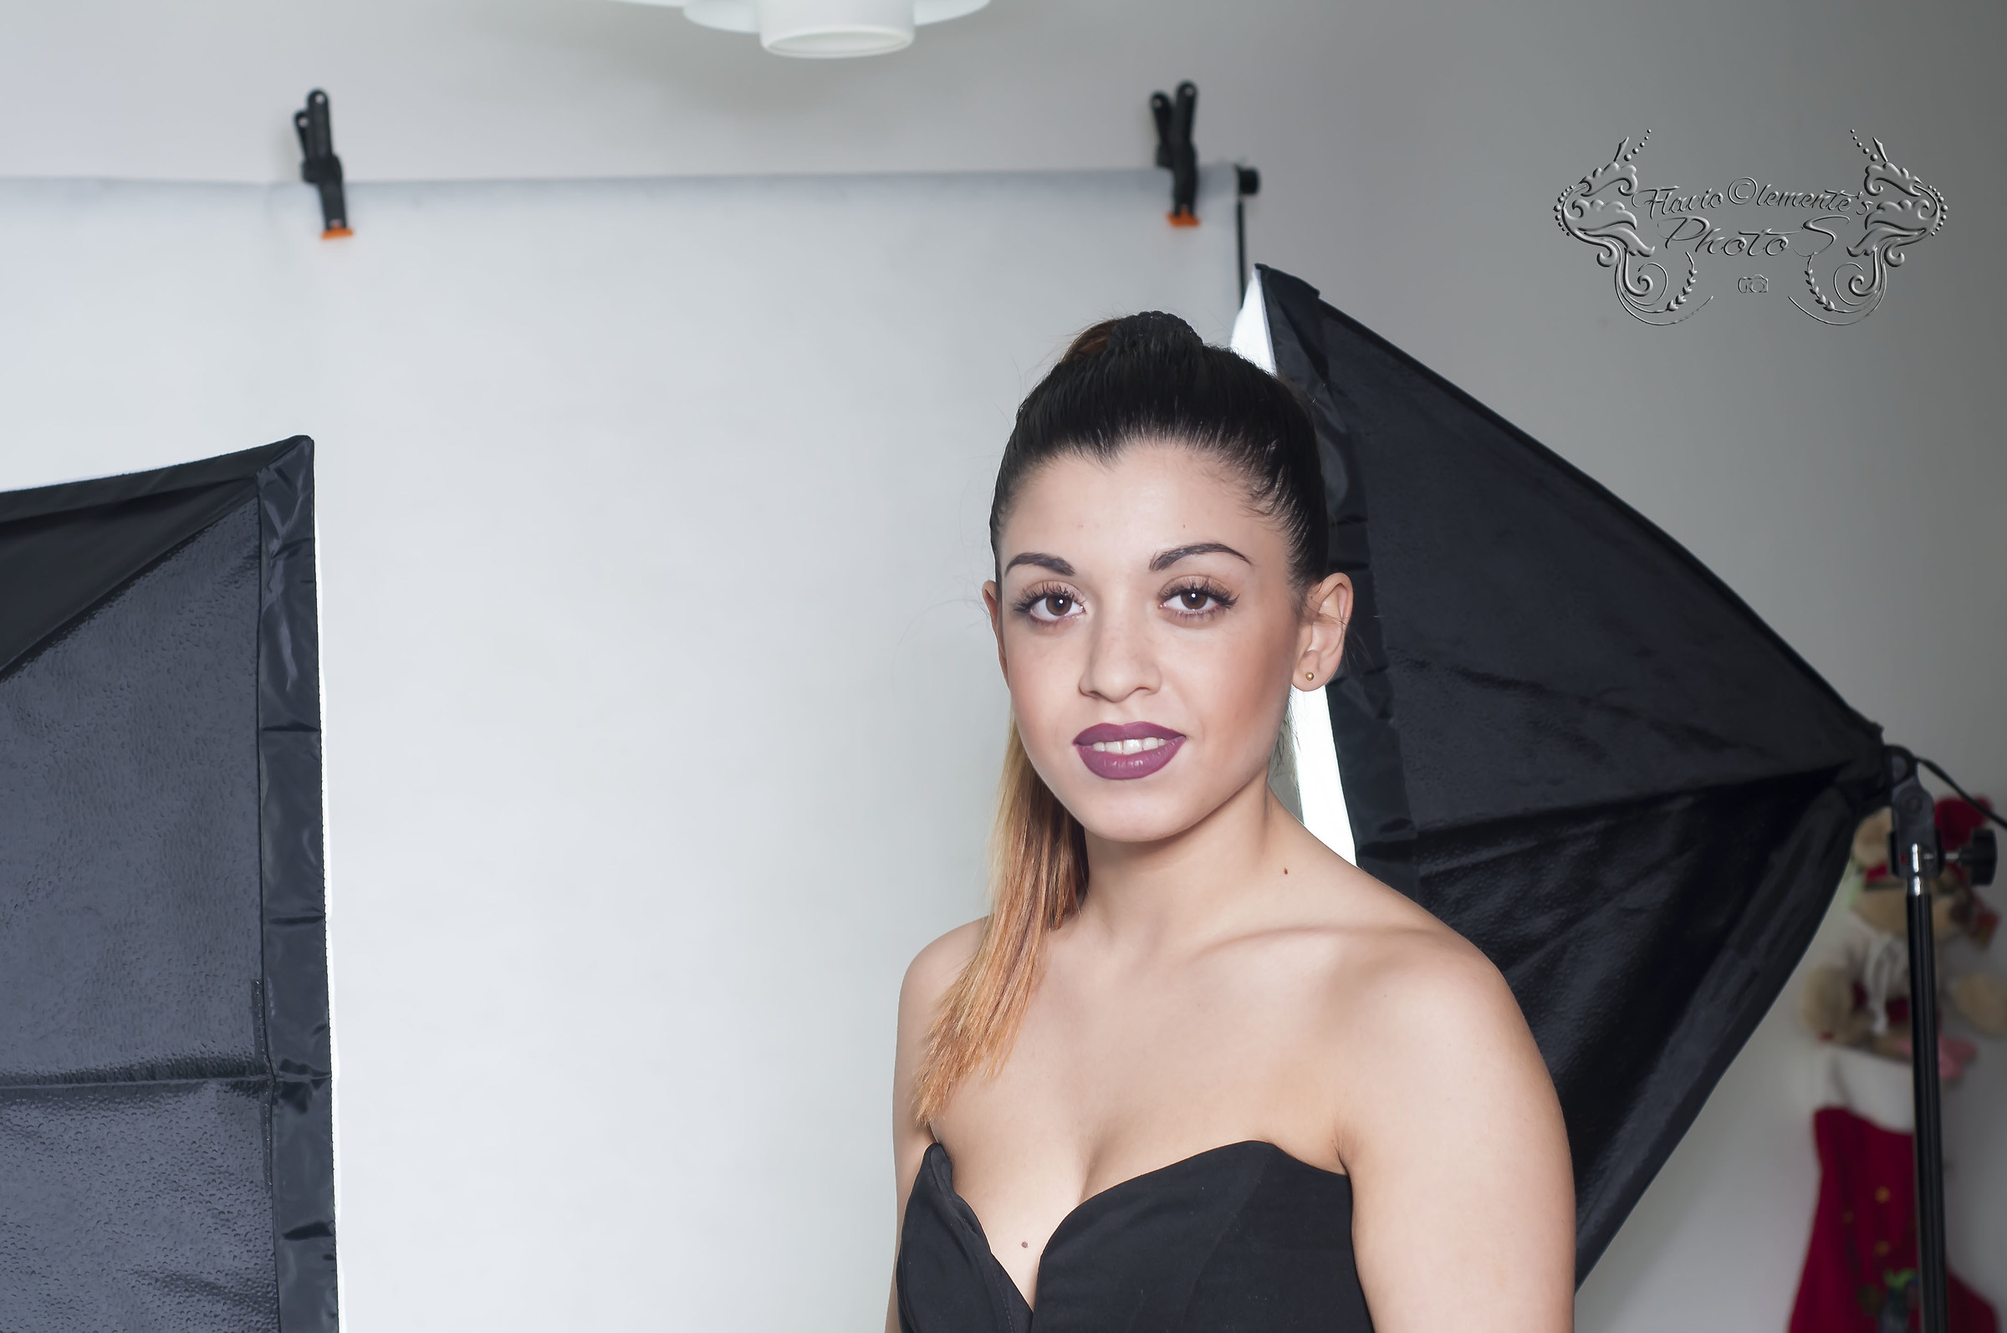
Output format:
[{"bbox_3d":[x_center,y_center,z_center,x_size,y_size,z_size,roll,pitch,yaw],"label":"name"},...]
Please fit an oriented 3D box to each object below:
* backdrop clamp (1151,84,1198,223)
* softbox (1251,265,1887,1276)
[{"bbox_3d":[0.148,-0.441,3.600,0.030,0.120,0.065,-2,-1,-16],"label":"backdrop clamp"},{"bbox_3d":[0.382,0.093,2.658,0.370,0.700,0.500,-9,-2,1],"label":"softbox"}]

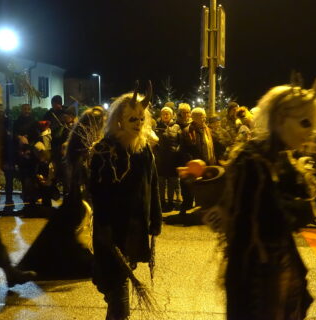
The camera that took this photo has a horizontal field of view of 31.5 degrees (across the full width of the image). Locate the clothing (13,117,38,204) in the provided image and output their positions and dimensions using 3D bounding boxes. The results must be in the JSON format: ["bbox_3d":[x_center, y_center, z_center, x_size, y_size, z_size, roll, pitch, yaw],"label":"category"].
[{"bbox_3d":[-2.146,-0.003,9.000,0.440,1.452,0.320,-1,5,-8],"label":"clothing"}]

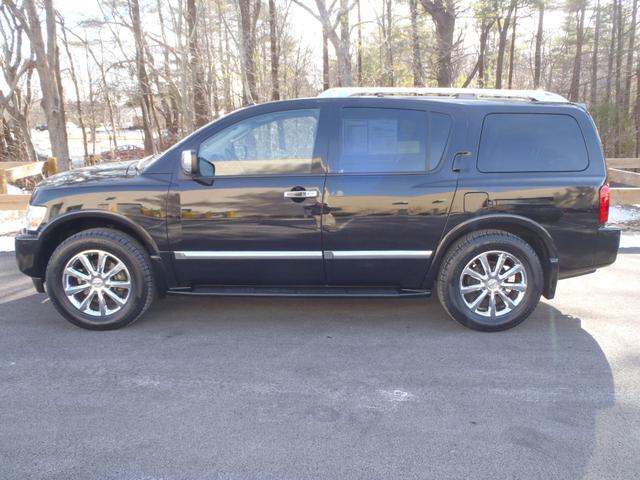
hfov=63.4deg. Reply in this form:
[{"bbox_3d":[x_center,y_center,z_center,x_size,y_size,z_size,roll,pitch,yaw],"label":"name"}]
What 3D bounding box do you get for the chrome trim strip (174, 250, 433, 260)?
[{"bbox_3d":[-0.128,0.118,4.042,2.010,0.065,0.030,0,10,0],"label":"chrome trim strip"}]

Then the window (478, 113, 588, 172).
[{"bbox_3d":[1.660,-0.759,4.024,0.860,0.475,0.060,0,-3,0],"label":"window"}]

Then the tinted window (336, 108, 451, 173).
[{"bbox_3d":[0.570,-0.769,4.002,0.885,0.500,0.060,0,-3,0],"label":"tinted window"}]

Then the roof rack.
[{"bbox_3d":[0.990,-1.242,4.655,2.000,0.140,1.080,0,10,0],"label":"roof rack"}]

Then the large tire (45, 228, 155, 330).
[{"bbox_3d":[-1.760,0.306,4.197,0.825,0.825,0.275,0,10,0],"label":"large tire"}]

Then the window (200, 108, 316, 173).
[{"bbox_3d":[-0.475,-0.762,4.003,0.930,0.515,0.060,0,-3,0],"label":"window"}]

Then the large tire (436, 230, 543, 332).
[{"bbox_3d":[1.370,0.306,4.197,0.825,0.825,0.275,0,10,0],"label":"large tire"}]

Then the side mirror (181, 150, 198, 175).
[{"bbox_3d":[-0.925,-0.565,3.810,0.160,0.200,0.250,0,10,0],"label":"side mirror"}]

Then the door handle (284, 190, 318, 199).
[{"bbox_3d":[-0.142,-0.348,3.965,0.260,0.060,0.055,0,10,0],"label":"door handle"}]

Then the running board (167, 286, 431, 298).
[{"bbox_3d":[-0.165,0.414,4.170,2.100,0.070,0.200,0,10,0],"label":"running board"}]

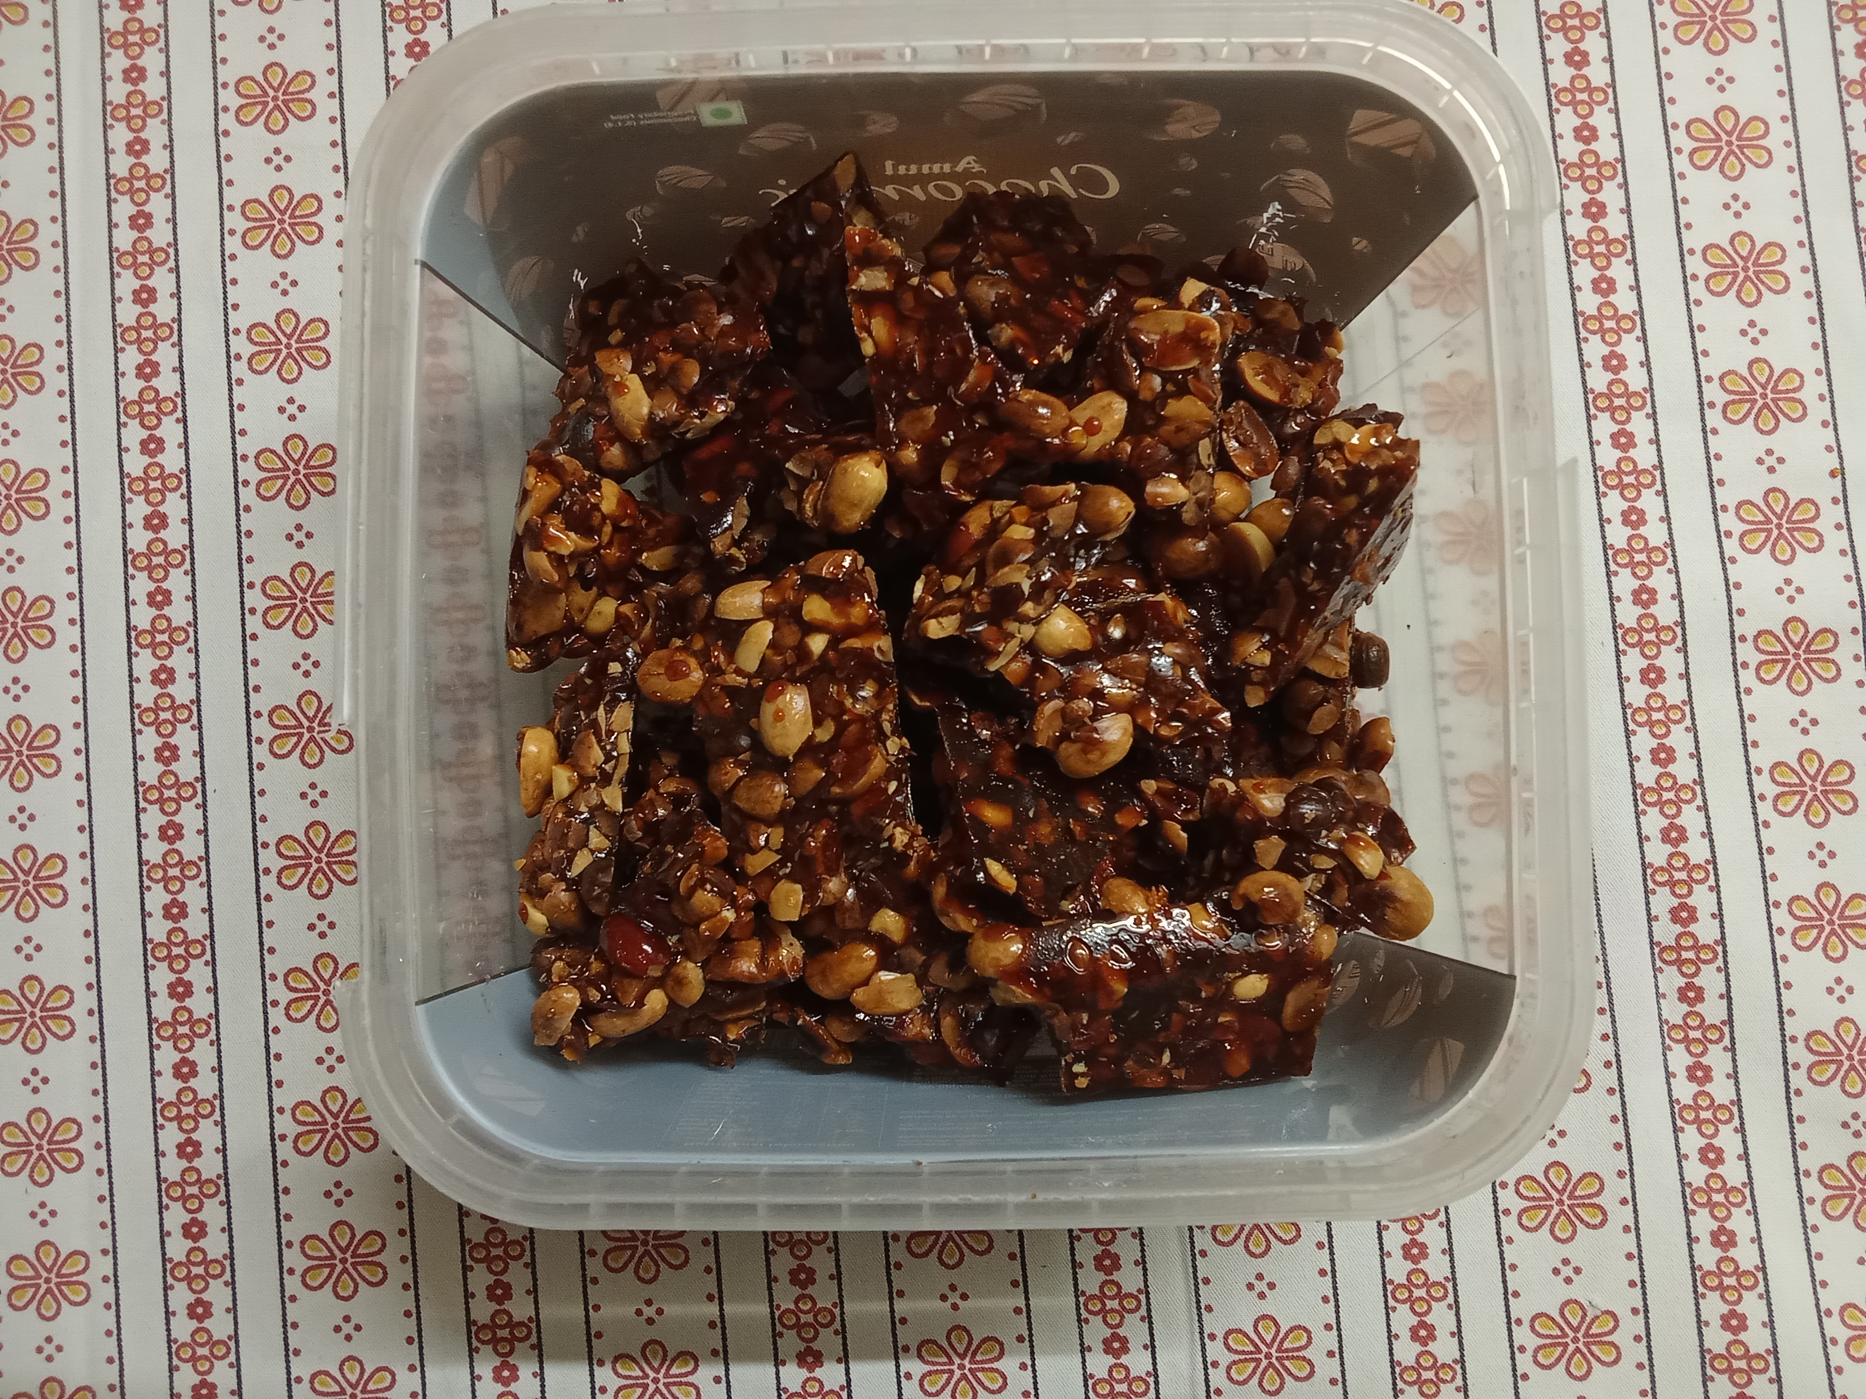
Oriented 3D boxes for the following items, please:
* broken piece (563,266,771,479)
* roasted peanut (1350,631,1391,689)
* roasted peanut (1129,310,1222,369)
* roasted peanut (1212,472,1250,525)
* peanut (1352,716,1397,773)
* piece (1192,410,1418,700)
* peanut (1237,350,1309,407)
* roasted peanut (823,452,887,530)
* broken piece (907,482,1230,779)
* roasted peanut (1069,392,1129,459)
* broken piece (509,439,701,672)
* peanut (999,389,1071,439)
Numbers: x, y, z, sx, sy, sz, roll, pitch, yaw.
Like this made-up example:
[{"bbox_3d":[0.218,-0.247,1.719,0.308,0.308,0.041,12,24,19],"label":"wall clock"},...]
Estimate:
[{"bbox_3d":[-0.040,-0.049,0.222,0.028,0.015,0.028,-5,102,1],"label":"broken piece"},{"bbox_3d":[0.065,-0.006,0.223,0.007,0.007,0.009,0,86,1],"label":"roasted peanut"},{"bbox_3d":[0.034,-0.051,0.212,0.013,0.007,0.009,10,86,1],"label":"roasted peanut"},{"bbox_3d":[0.043,-0.029,0.218,0.007,0.007,0.008,-6,86,0],"label":"roasted peanut"},{"bbox_3d":[0.065,0.007,0.223,0.007,0.007,0.009,24,86,2],"label":"peanut"},{"bbox_3d":[0.053,-0.020,0.217,0.019,0.019,0.036,25,86,2],"label":"piece"},{"bbox_3d":[0.049,-0.046,0.216,0.011,0.006,0.007,37,87,3],"label":"peanut"},{"bbox_3d":[-0.011,-0.030,0.215,0.009,0.008,0.012,27,86,3],"label":"roasted peanut"},{"bbox_3d":[0.019,-0.010,0.211,0.033,0.016,0.040,-38,86,-2],"label":"broken piece"},{"bbox_3d":[0.023,-0.039,0.213,0.007,0.007,0.011,41,87,3],"label":"roasted peanut"},{"bbox_3d":[-0.048,-0.020,0.216,0.026,0.014,0.029,6,87,-5],"label":"broken piece"},{"bbox_3d":[0.014,-0.040,0.213,0.010,0.006,0.006,22,86,2],"label":"peanut"}]

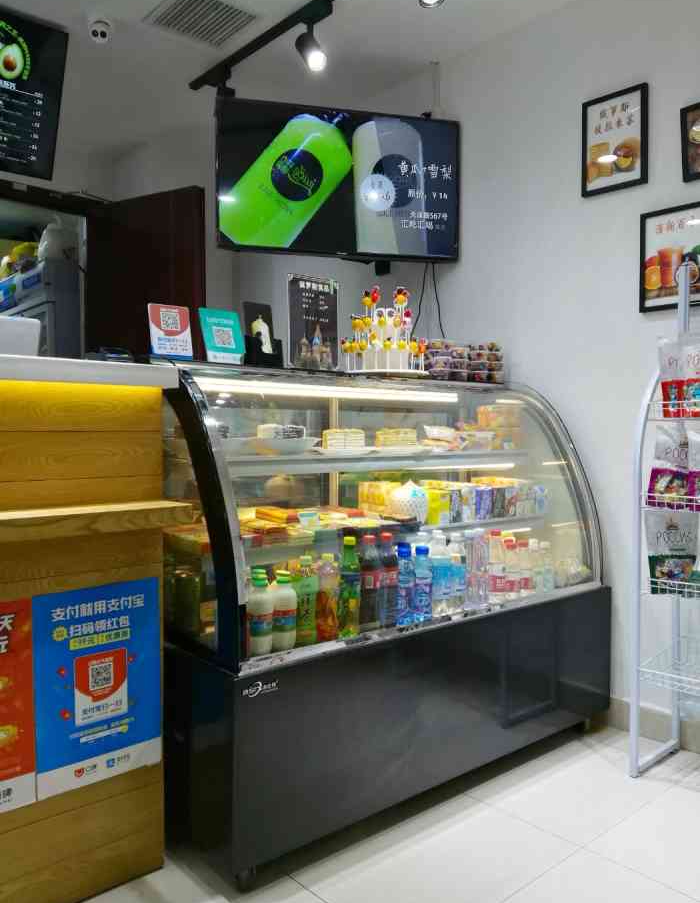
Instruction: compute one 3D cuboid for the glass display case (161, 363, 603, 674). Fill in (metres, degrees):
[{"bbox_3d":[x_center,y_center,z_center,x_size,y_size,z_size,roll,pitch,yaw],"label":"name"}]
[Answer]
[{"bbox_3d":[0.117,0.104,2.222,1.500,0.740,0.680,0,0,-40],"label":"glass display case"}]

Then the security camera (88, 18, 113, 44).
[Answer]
[{"bbox_3d":[-0.949,-1.601,2.665,0.092,0.075,0.092,0,0,-18],"label":"security camera"}]

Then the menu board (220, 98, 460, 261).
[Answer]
[{"bbox_3d":[-0.037,-1.072,2.824,0.972,0.568,0.075,0,2,-11],"label":"menu board"}]

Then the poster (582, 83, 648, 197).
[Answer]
[{"bbox_3d":[0.916,-1.076,2.437,0.020,0.335,0.243,0,0,-41],"label":"poster"}]

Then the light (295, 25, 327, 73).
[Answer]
[{"bbox_3d":[-0.138,-1.426,2.480,0.080,0.170,0.115,0,0,-37],"label":"light"}]

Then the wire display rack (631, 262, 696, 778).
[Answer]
[{"bbox_3d":[1.094,0.185,1.976,0.290,1.550,0.470,0,0,-41],"label":"wire display rack"}]

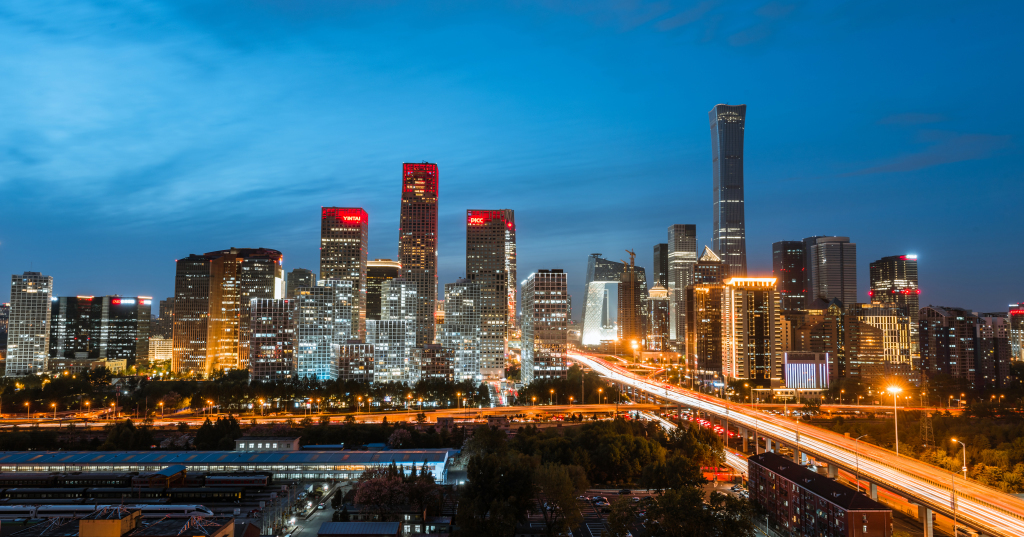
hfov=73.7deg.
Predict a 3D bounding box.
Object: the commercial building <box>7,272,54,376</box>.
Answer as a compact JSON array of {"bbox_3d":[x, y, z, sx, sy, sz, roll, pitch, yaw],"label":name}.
[{"bbox_3d":[-439.320,56.300,623.710,27.300,103.940,27.300,2,-5,-25],"label":"commercial building"}]

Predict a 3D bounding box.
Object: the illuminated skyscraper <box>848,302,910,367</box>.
[{"bbox_3d":[424.130,81.200,792.030,62.450,81.330,32.000,0,-5,-1],"label":"illuminated skyscraper"}]

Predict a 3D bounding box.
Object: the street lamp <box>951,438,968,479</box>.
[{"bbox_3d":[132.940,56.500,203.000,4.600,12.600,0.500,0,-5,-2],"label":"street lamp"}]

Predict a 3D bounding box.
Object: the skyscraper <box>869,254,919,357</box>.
[{"bbox_3d":[620.900,68.320,1111.850,43.000,174.000,54.000,0,-5,-3],"label":"skyscraper"}]

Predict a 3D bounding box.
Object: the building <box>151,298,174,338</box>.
[{"bbox_3d":[-623.130,103.410,1245.520,37.000,103.000,34.000,0,-4,-2],"label":"building"}]

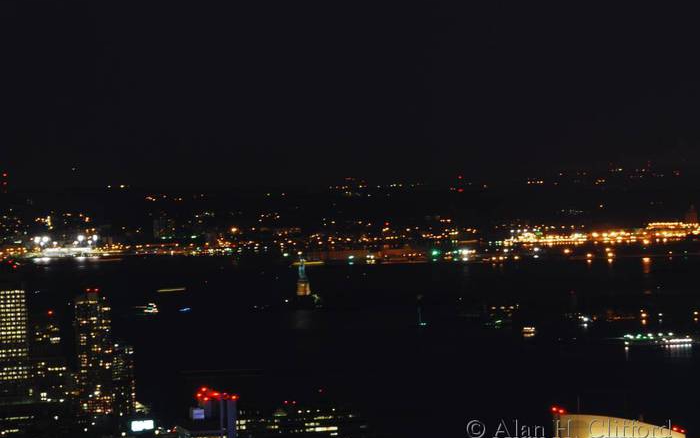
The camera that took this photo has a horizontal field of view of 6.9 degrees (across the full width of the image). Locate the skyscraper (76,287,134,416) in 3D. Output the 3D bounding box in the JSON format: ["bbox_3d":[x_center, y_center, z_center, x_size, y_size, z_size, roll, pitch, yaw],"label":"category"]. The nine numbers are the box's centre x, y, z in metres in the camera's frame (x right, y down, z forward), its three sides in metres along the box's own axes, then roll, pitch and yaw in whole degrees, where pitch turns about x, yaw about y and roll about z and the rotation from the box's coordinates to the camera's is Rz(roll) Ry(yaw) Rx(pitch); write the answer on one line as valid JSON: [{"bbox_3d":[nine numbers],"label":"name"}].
[{"bbox_3d":[-230.344,127.184,5500.000,50.148,121.531,33.000,-1,1,-20],"label":"skyscraper"}]

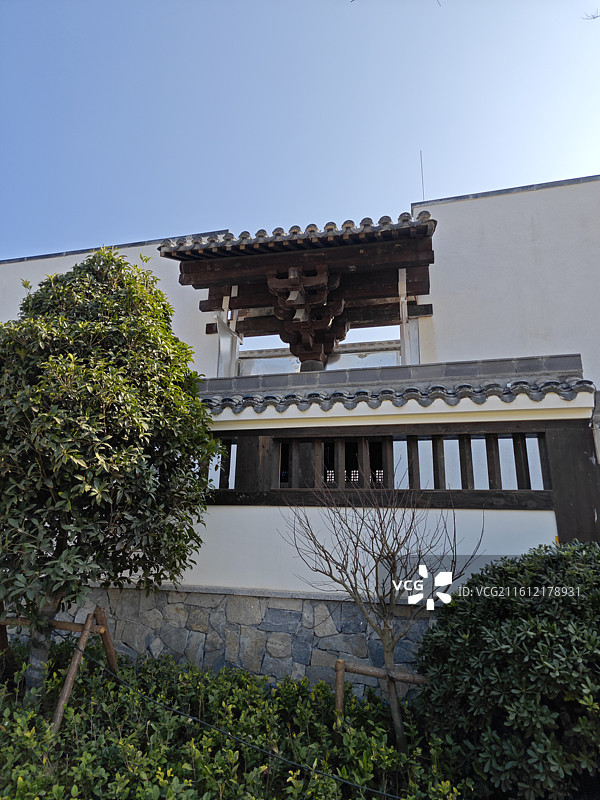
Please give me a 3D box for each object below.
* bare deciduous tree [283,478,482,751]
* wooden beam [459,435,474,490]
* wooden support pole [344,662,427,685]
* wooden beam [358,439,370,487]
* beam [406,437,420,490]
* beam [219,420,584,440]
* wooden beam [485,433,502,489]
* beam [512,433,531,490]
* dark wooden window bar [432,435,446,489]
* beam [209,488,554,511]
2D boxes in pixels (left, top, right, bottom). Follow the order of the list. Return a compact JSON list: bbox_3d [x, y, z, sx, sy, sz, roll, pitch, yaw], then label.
[{"bbox_3d":[0.572,1.533,3.874,1.400,1.889,1.300,-3,-17,16],"label":"bare deciduous tree"},{"bbox_3d":[1.498,0.571,4.782,0.090,0.510,0.075,-3,-17,16],"label":"wooden beam"},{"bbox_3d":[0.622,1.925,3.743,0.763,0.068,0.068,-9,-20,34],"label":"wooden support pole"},{"bbox_3d":[0.611,0.617,5.032,0.090,0.510,0.075,-3,-17,16],"label":"wooden beam"},{"bbox_3d":[1.048,0.594,4.908,0.090,0.510,0.075,-3,-17,16],"label":"beam"},{"bbox_3d":[0.765,0.307,5.091,3.528,0.137,0.170,-3,-17,16],"label":"beam"},{"bbox_3d":[1.718,0.560,4.719,0.090,0.510,0.075,-3,-17,16],"label":"wooden beam"},{"bbox_3d":[1.940,0.548,4.657,0.090,0.510,0.075,-3,-17,16],"label":"beam"},{"bbox_3d":[1.272,0.583,4.845,0.090,0.510,0.075,-3,-17,16],"label":"dark wooden window bar"},{"bbox_3d":[0.602,0.934,4.949,3.229,0.167,0.170,-3,-17,16],"label":"beam"}]

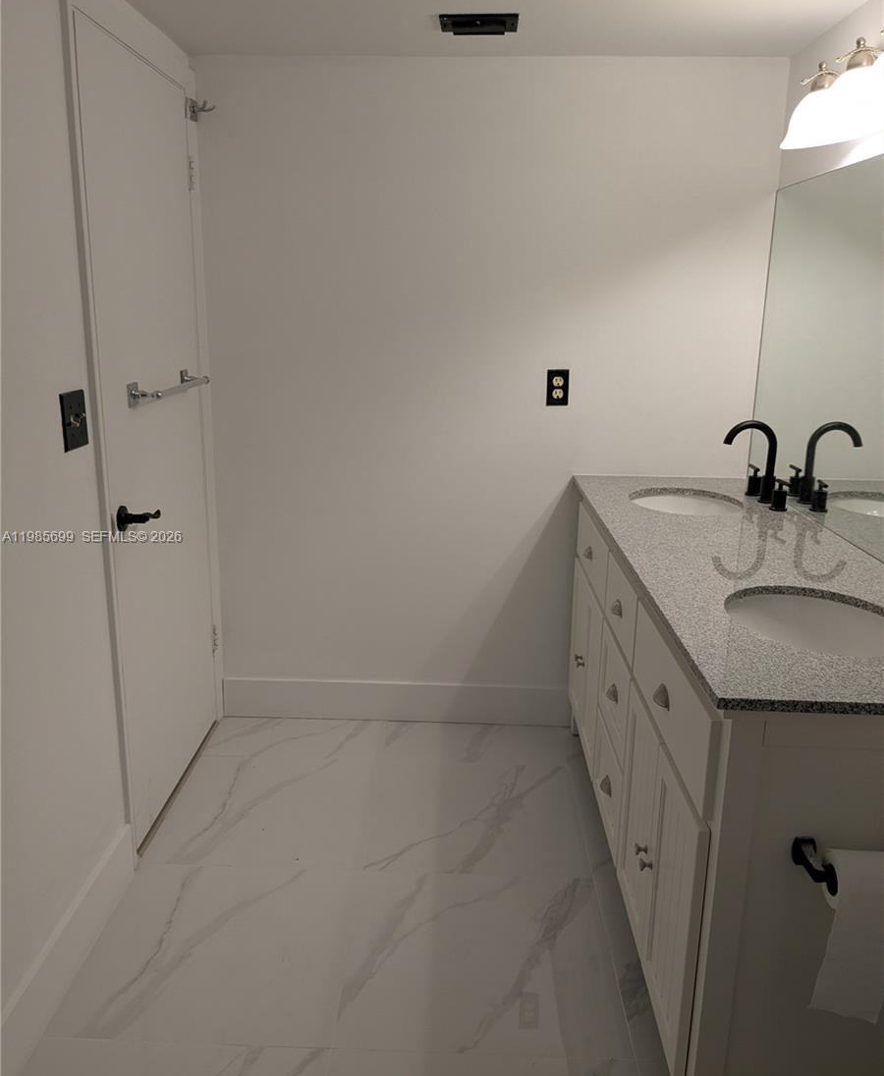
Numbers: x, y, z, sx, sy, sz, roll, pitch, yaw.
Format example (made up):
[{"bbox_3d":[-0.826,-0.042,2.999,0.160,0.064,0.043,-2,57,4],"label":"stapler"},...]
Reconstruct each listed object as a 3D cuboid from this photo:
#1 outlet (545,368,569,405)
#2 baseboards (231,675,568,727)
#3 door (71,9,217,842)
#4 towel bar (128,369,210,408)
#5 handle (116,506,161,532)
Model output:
[{"bbox_3d":[0.380,-0.489,3.001,0.069,0.115,0.009,1,14,1],"label":"outlet"},{"bbox_3d":[-0.162,0.595,3.288,1.245,0.147,0.016,1,14,1],"label":"baseboards"},{"bbox_3d":[-0.809,-0.245,2.608,0.040,2.036,0.804,1,14,1],"label":"door"},{"bbox_3d":[-0.746,-0.420,2.573,0.080,0.060,0.510,1,14,1],"label":"towel bar"},{"bbox_3d":[-0.767,-0.057,2.344,0.065,0.065,0.144,1,14,1],"label":"handle"}]

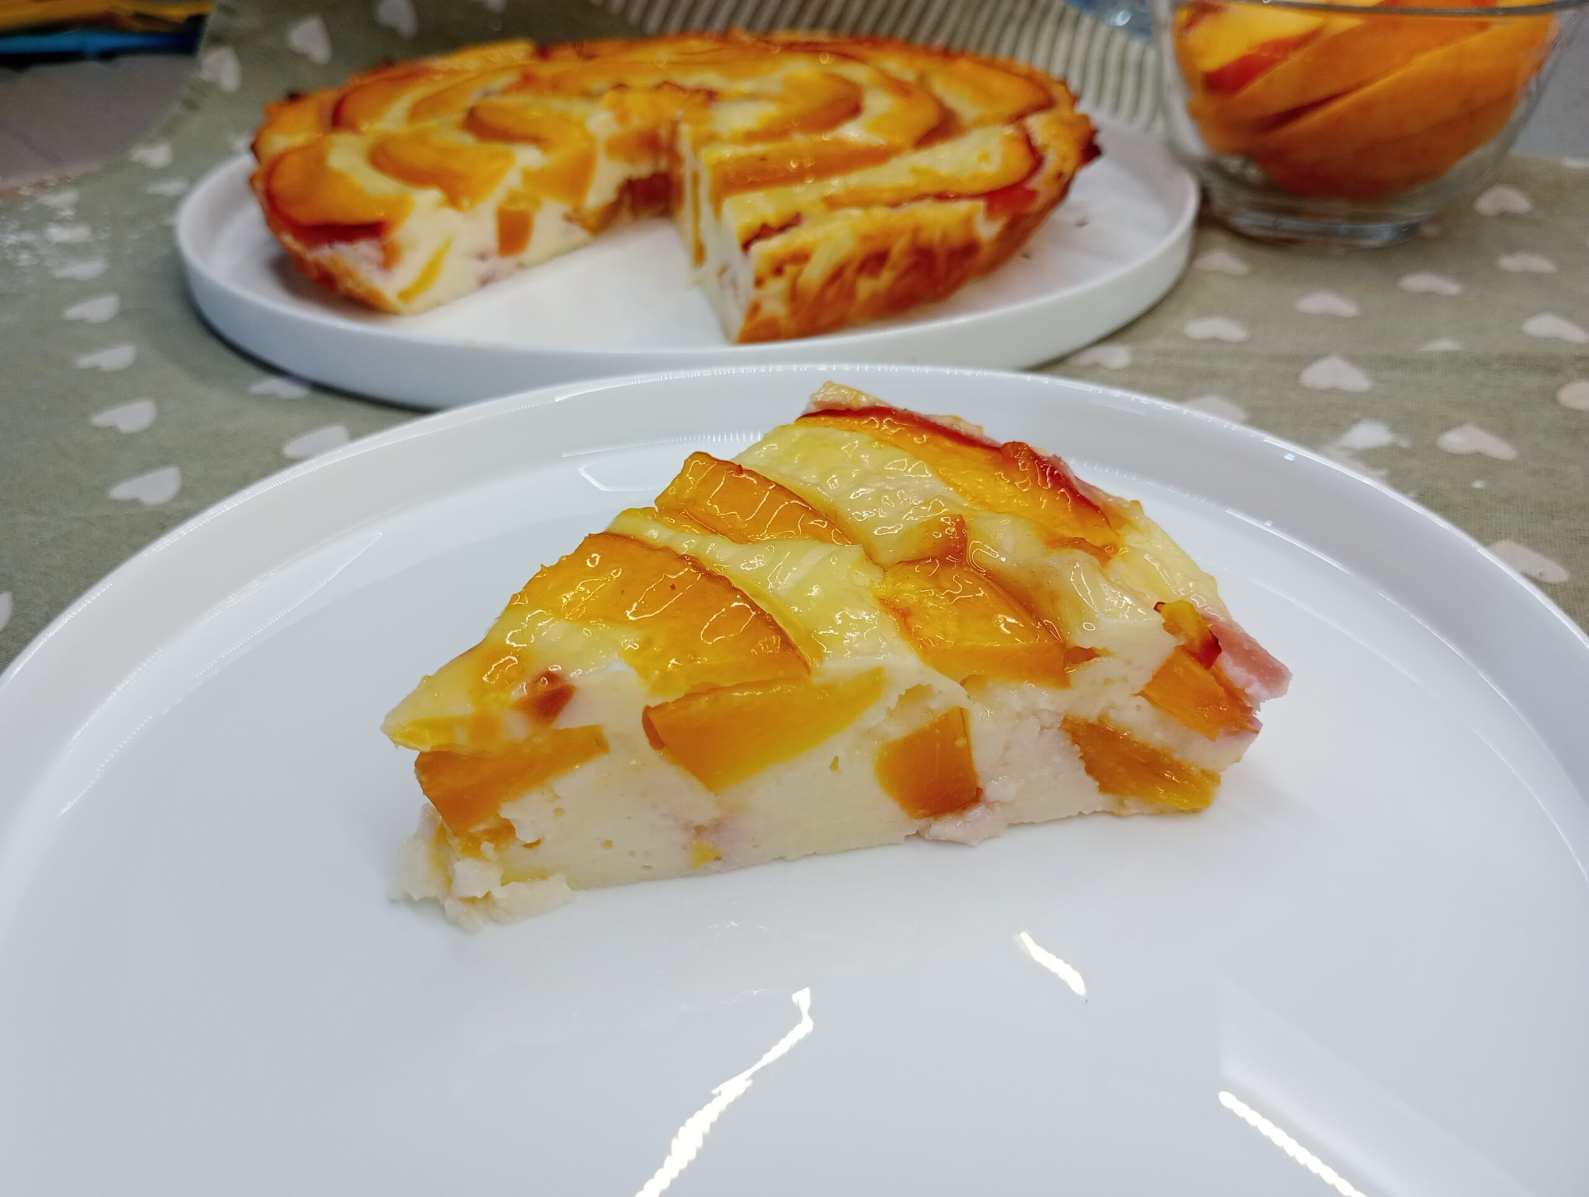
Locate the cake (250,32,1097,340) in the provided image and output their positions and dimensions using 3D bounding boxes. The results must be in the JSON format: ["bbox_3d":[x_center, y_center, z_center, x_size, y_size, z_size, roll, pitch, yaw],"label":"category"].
[{"bbox_3d":[-0.032,-0.123,0.365,0.231,0.031,0.223,8,35,14],"label":"cake"}]

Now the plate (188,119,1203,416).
[{"bbox_3d":[-0.029,-0.119,0.377,0.280,0.018,0.280,-1,33,1],"label":"plate"}]

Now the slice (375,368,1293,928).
[{"bbox_3d":[-0.004,0.010,0.167,0.101,0.029,0.093,-20,38,-25],"label":"slice"}]

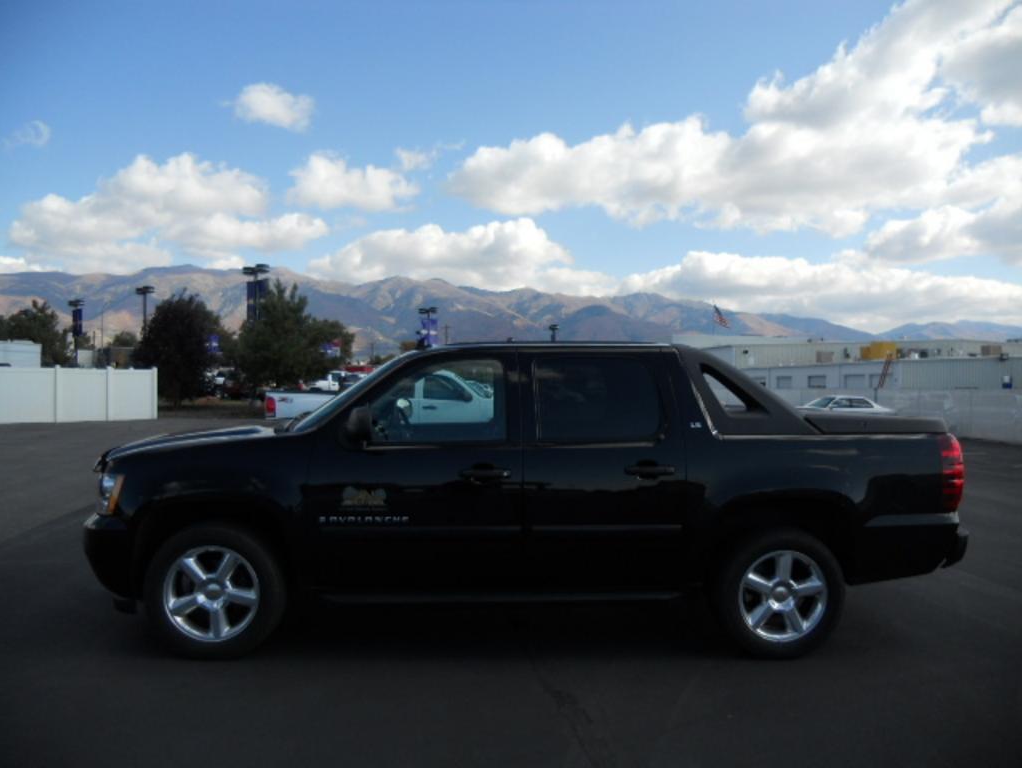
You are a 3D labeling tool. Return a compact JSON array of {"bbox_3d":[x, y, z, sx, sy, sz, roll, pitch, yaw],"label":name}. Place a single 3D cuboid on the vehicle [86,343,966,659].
[{"bbox_3d":[0.091,0.632,5.594,5.620,1.920,2.030,1,0,-3],"label":"vehicle"}]

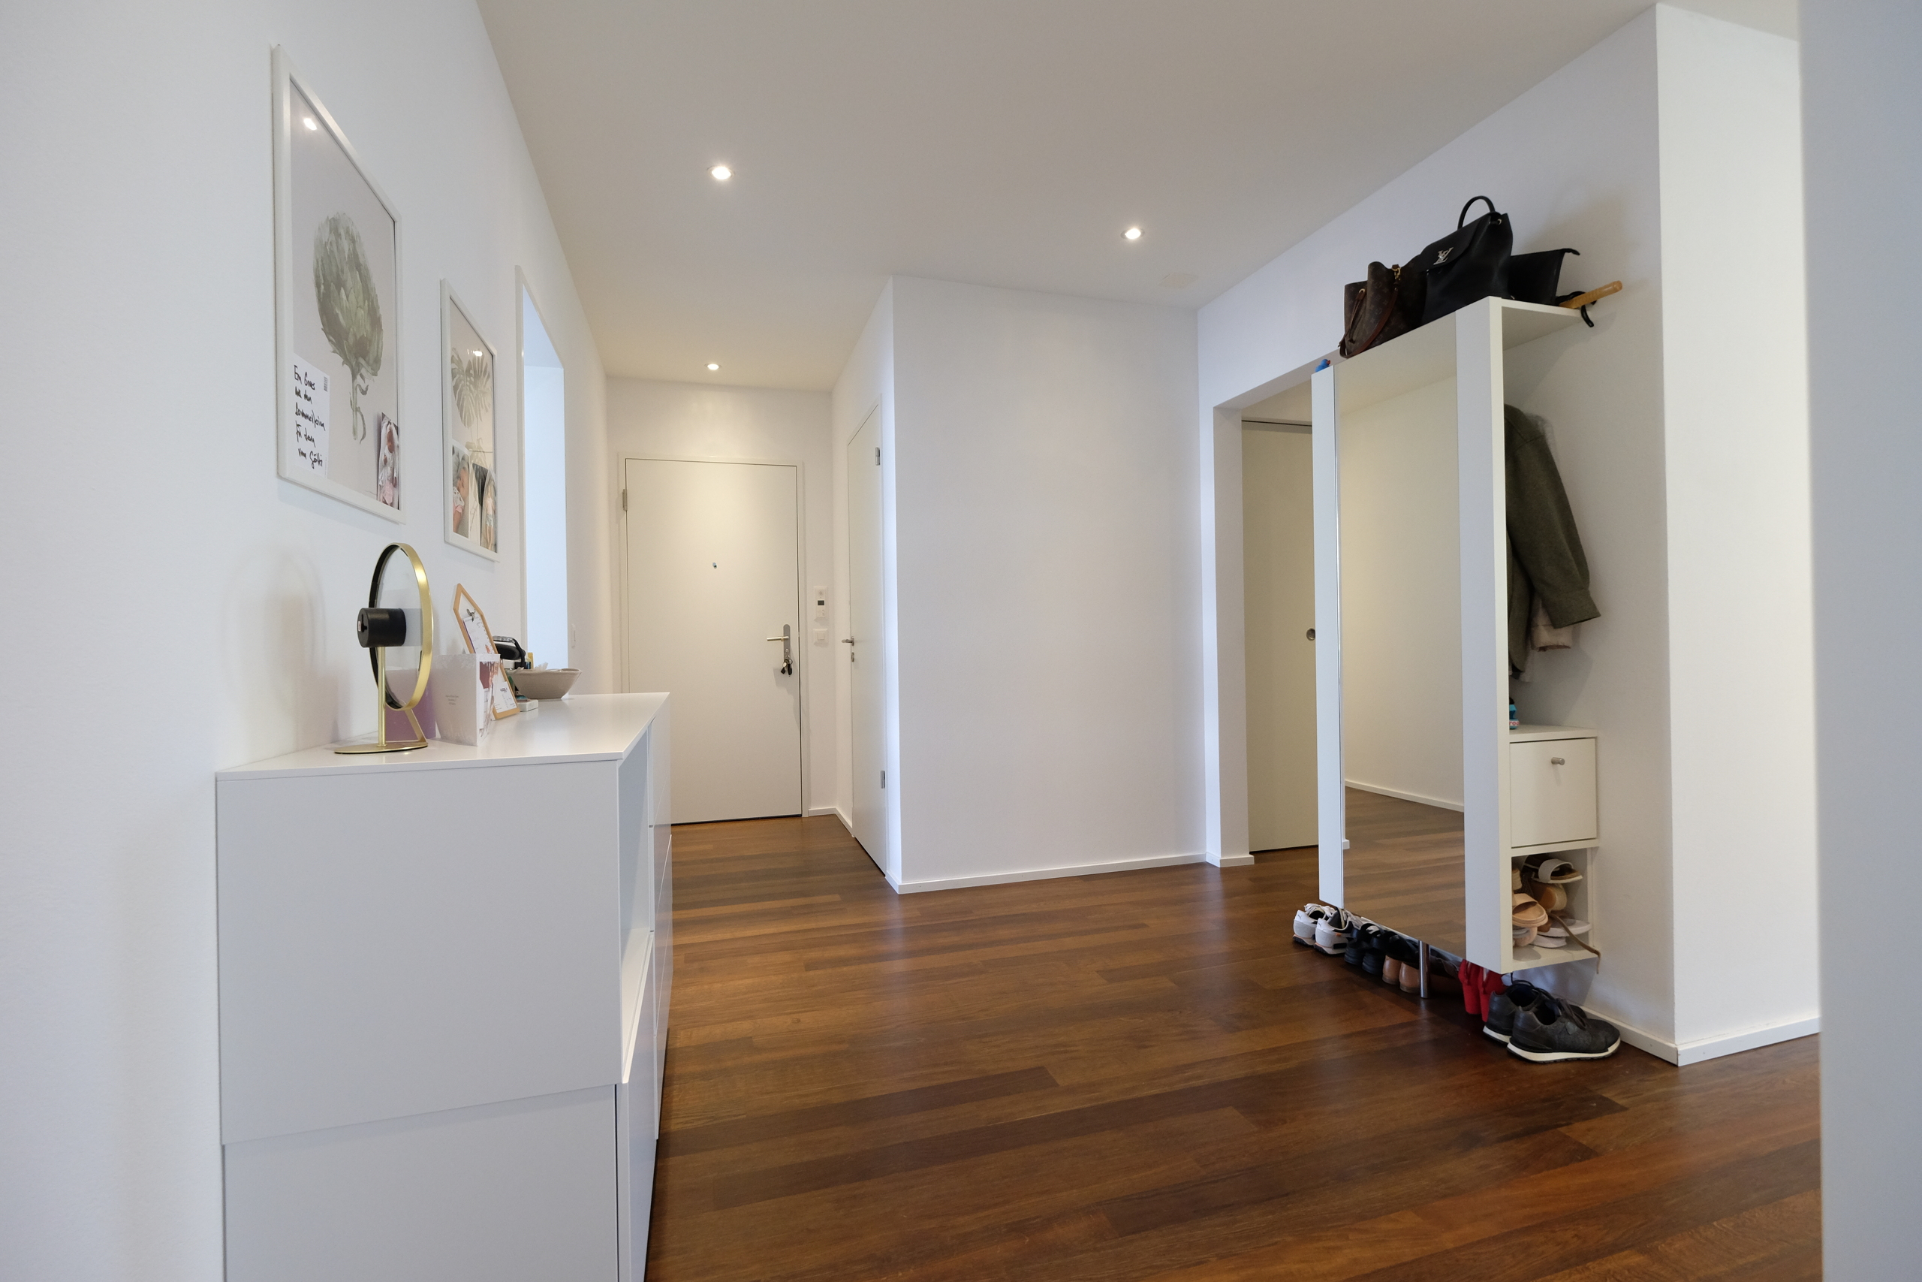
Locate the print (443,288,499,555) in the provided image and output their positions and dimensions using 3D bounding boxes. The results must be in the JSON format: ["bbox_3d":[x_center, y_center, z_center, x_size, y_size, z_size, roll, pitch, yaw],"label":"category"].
[{"bbox_3d":[-1.079,-0.454,1.770,0.015,0.522,0.408,-1,0,-18],"label":"print"}]

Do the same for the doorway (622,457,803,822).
[{"bbox_3d":[-1.392,0.005,4.574,0.935,2.055,0.060,-1,0,-18],"label":"doorway"}]

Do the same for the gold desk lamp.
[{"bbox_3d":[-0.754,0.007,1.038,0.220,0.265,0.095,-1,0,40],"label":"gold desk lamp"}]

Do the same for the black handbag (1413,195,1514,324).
[{"bbox_3d":[1.296,-0.967,2.100,0.125,0.277,0.265,-1,0,-18],"label":"black handbag"}]

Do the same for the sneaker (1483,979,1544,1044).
[{"bbox_3d":[1.464,0.921,2.017,0.290,0.125,0.105,-1,0,-12],"label":"sneaker"}]

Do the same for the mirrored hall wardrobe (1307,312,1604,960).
[{"bbox_3d":[1.359,-0.015,2.259,0.340,1.635,0.590,-1,0,-18],"label":"mirrored hall wardrobe"}]

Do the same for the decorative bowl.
[{"bbox_3d":[-1.014,0.106,1.943,0.180,0.077,0.180,-1,0,-18],"label":"decorative bowl"}]

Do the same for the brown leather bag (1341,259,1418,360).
[{"bbox_3d":[1.246,-0.955,2.309,0.170,0.255,0.255,-1,0,-18],"label":"brown leather bag"}]

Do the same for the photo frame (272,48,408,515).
[{"bbox_3d":[-0.882,-0.456,1.152,0.015,0.522,0.408,-1,0,-18],"label":"photo frame"}]

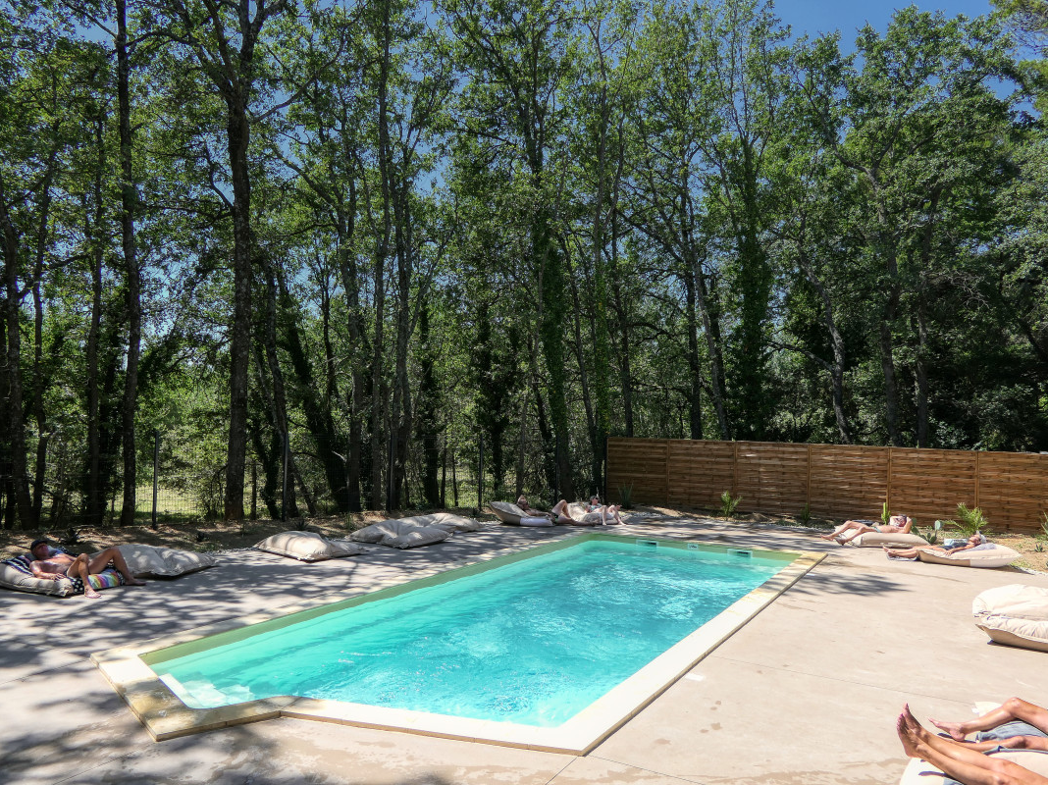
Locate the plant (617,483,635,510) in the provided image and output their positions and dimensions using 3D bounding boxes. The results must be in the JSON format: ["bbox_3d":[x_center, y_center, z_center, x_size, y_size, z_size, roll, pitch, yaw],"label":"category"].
[{"bbox_3d":[2.631,2.666,20.333,0.460,0.720,0.460,1,-2,0],"label":"plant"}]

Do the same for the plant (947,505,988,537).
[{"bbox_3d":[9.382,2.729,16.584,0.920,0.720,0.850,0,-2,30],"label":"plant"}]

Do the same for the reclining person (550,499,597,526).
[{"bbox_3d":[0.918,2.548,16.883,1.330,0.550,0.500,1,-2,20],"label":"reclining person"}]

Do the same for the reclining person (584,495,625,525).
[{"bbox_3d":[1.772,2.568,17.184,0.520,0.580,1.000,3,-2,-37],"label":"reclining person"}]

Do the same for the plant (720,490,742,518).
[{"bbox_3d":[4.917,2.690,18.683,0.560,0.660,0.560,1,-2,15],"label":"plant"}]

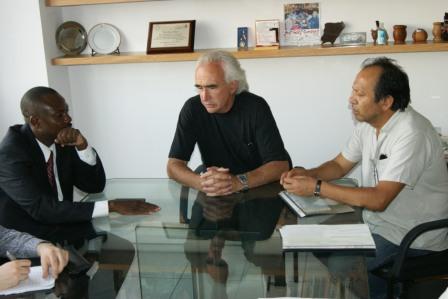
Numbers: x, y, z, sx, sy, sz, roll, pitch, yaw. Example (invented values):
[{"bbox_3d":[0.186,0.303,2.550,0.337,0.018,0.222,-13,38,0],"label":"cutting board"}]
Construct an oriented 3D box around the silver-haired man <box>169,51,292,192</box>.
[{"bbox_3d":[0.036,0.214,2.877,0.570,1.280,0.700,-2,14,7],"label":"silver-haired man"}]

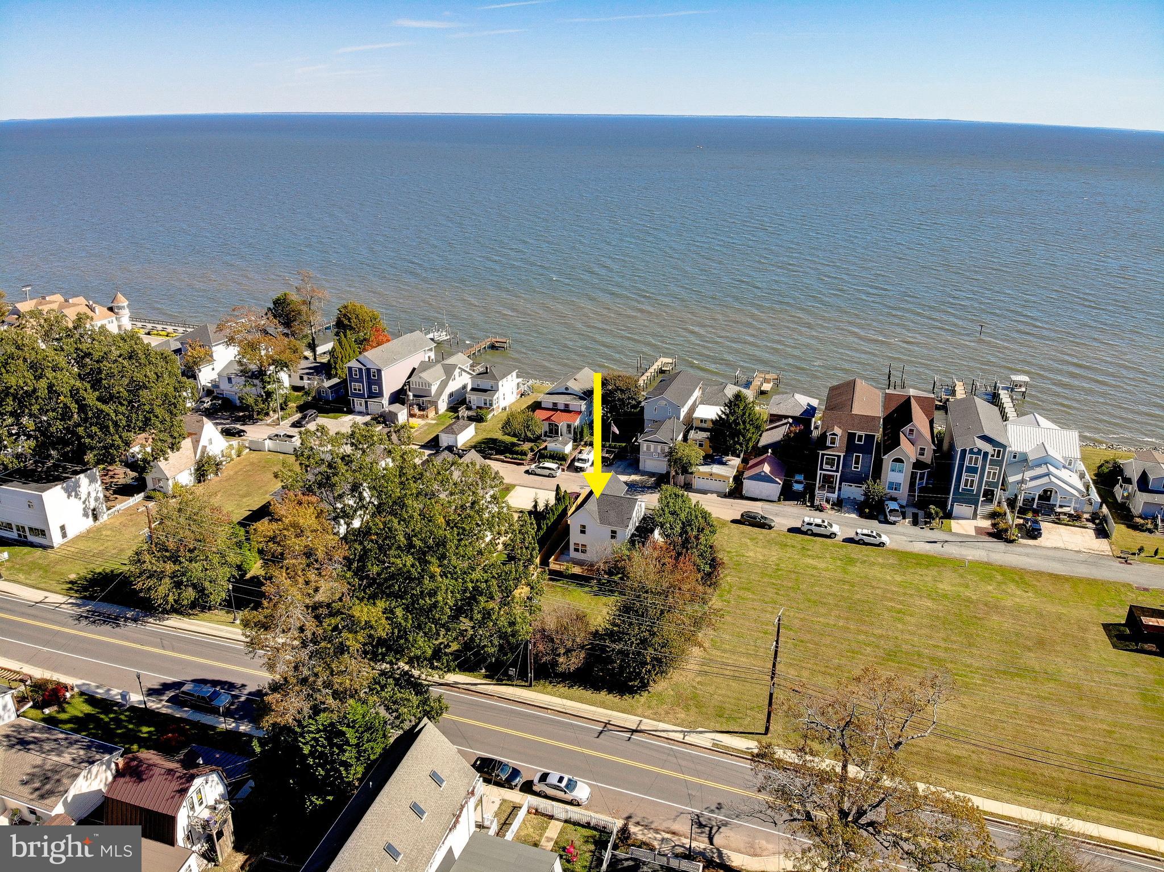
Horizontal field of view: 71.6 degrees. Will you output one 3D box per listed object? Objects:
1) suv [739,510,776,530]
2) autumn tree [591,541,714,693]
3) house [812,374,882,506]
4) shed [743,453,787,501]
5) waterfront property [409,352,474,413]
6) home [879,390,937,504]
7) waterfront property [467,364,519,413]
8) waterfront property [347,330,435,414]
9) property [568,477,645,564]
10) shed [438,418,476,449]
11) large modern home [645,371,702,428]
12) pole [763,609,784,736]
[{"bbox_3d":[24.130,11.260,110.330,4.850,1.670,1.870,9,23,19],"label":"suv"},{"bbox_3d":[7.040,17.140,81.040,11.200,12.200,10.500,0,22,0],"label":"autumn tree"},{"bbox_3d":[41.010,0.190,123.760,7.900,12.600,21.000,8,23,18],"label":"house"},{"bbox_3d":[27.170,6.040,119.590,5.400,4.600,6.500,8,23,18],"label":"shed"},{"bbox_3d":[-27.360,-10.670,156.930,8.500,7.100,17.100,8,23,18],"label":"waterfront property"},{"bbox_3d":[50.180,1.070,124.720,7.400,10.400,24.500,8,23,18],"label":"home"},{"bbox_3d":[-16.944,-9.281,151.677,6.160,7.850,10.540,8,23,19],"label":"waterfront property"},{"bbox_3d":[-36.300,-12.570,155.840,8.300,11.300,18.640,9,23,19],"label":"waterfront property"},{"bbox_3d":[3.914,10.535,103.945,8.050,7.760,11.530,8,23,18],"label":"property"},{"bbox_3d":[-21.070,-0.605,136.589,3.480,2.980,6.660,8,23,17],"label":"shed"},{"bbox_3d":[16.220,-5.850,144.720,7.000,7.900,15.700,8,23,18],"label":"large modern home"},{"bbox_3d":[16.764,21.096,70.639,0.450,12.700,2.500,12,25,26],"label":"pole"}]

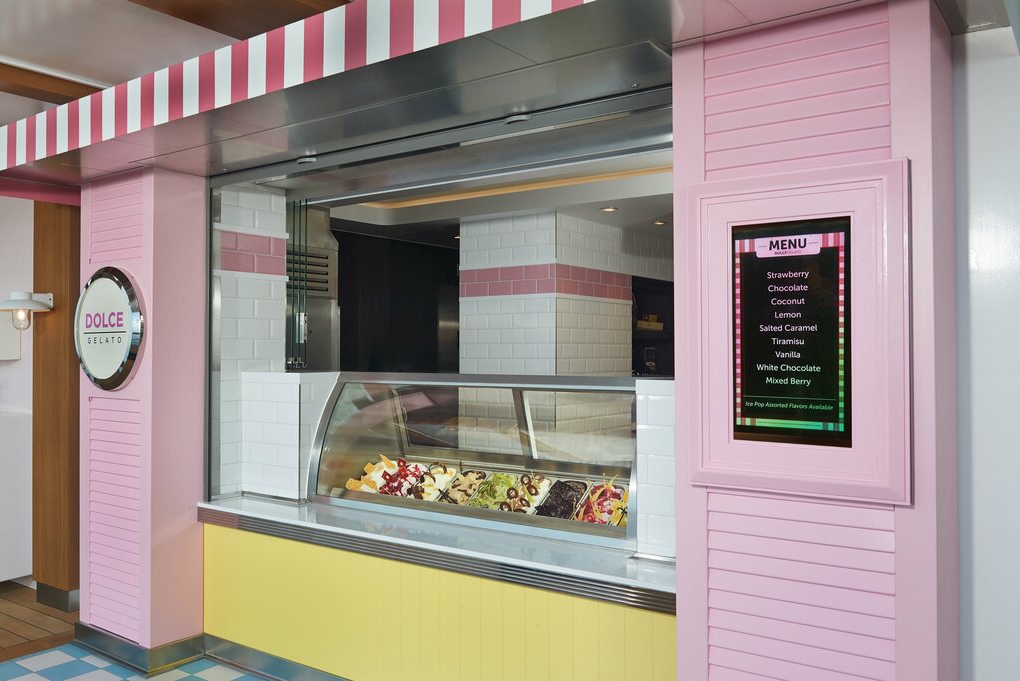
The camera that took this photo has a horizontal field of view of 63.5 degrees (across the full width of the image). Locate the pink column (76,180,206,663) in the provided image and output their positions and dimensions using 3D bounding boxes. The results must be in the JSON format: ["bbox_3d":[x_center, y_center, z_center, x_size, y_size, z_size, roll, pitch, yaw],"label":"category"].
[{"bbox_3d":[-1.752,0.300,3.943,0.618,2.129,0.293,-1,-1,36],"label":"pink column"}]

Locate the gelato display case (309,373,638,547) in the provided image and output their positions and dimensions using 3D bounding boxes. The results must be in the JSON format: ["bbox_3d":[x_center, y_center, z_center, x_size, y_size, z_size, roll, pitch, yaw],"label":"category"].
[{"bbox_3d":[-0.049,0.457,3.725,1.754,0.599,0.767,-1,-1,36],"label":"gelato display case"}]

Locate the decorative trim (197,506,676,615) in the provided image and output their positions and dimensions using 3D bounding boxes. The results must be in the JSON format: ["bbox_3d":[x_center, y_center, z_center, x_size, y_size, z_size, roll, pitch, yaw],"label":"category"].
[{"bbox_3d":[-0.432,0.791,3.131,2.462,0.067,0.050,-1,-1,36],"label":"decorative trim"}]

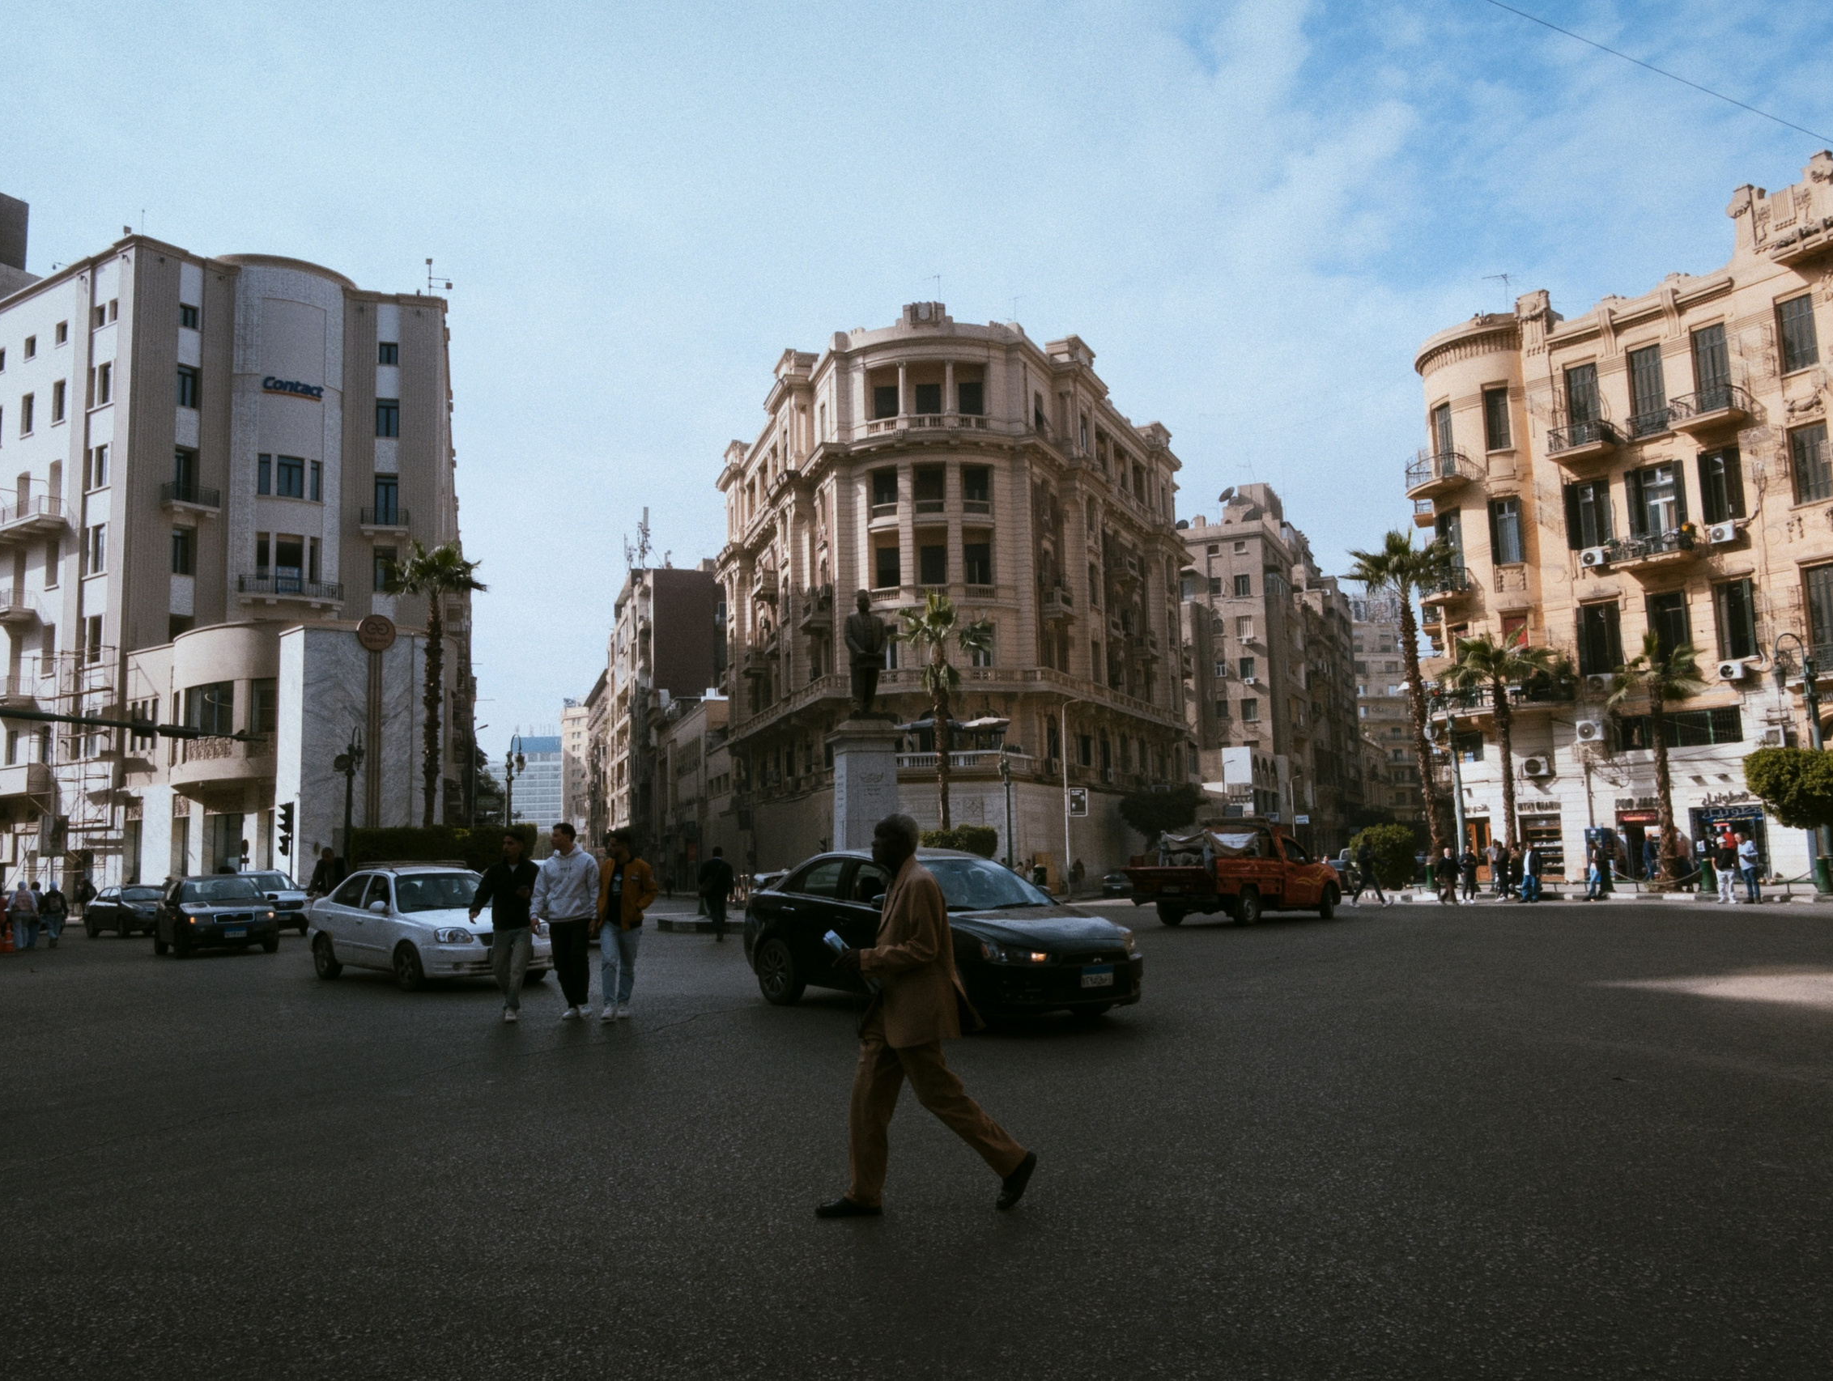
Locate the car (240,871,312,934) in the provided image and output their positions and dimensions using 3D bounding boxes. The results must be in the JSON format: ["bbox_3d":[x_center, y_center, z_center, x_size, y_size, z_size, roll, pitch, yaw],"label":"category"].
[{"bbox_3d":[-16.321,5.191,33.999,1.790,1.630,4.300,5,-9,-42],"label":"car"}]

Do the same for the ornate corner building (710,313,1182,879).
[{"bbox_3d":[1.264,-3.290,80.497,29.500,29.432,27.000,-2,-7,4],"label":"ornate corner building"}]

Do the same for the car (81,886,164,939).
[{"bbox_3d":[-21.566,6.079,38.348,4.350,1.430,1.690,-8,-9,42],"label":"car"}]

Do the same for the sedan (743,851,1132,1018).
[{"bbox_3d":[0.097,2.241,12.931,1.770,1.490,4.560,4,-9,-37],"label":"sedan"}]

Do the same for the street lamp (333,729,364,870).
[{"bbox_3d":[-18.790,4.334,45.810,1.100,6.169,0.800,-6,-8,35],"label":"street lamp"}]

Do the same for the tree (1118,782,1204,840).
[{"bbox_3d":[10.272,6.248,57.667,3.700,4.651,3.400,-2,-7,0],"label":"tree"}]

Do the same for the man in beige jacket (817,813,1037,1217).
[{"bbox_3d":[0.022,1.339,5.779,0.860,1.636,0.540,-1,-7,0],"label":"man in beige jacket"}]

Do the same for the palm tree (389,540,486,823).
[{"bbox_3d":[-16.874,1.289,49.208,3.400,13.475,3.400,-1,-7,0],"label":"palm tree"}]

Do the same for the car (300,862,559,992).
[{"bbox_3d":[-6.248,2.949,17.574,1.690,1.460,4.280,5,-9,-43],"label":"car"}]

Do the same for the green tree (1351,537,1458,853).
[{"bbox_3d":[15.918,0.614,44.243,3.500,11.589,3.400,-2,-7,0],"label":"green tree"}]

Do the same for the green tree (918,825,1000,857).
[{"bbox_3d":[1.448,6.595,52.589,3.400,2.881,3.100,-2,-7,0],"label":"green tree"}]

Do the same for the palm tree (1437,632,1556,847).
[{"bbox_3d":[19.553,2.354,46.559,3.700,8.639,3.700,-1,-7,0],"label":"palm tree"}]

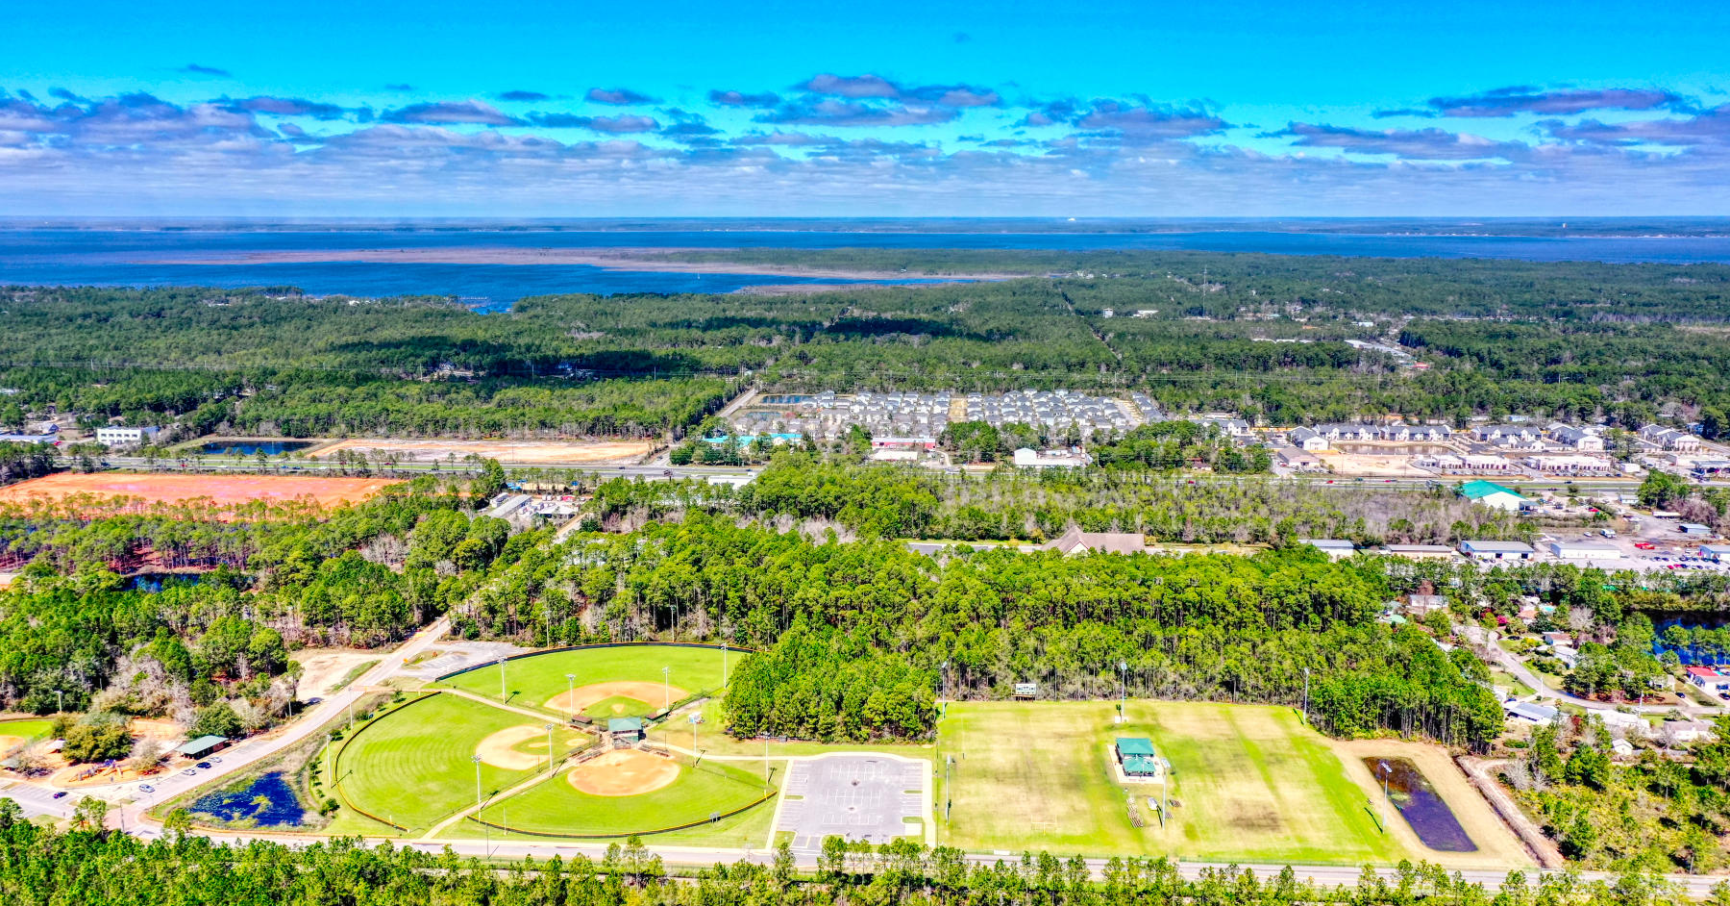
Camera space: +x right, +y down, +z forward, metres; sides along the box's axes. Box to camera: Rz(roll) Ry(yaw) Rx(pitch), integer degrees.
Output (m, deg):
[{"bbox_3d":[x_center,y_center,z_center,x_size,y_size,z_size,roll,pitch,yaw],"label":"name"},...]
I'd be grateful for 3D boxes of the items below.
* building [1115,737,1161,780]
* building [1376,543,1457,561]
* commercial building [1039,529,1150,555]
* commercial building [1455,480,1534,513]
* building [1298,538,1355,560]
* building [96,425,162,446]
[{"bbox_3d":[88.310,98.880,438.960,10.680,5.140,22.150,1,10,3],"label":"building"},{"bbox_3d":[287.470,50.970,702.120,30.950,5.740,16.810,1,10,3],"label":"building"},{"bbox_3d":[118.470,48.660,695.170,52.410,12.760,31.640,1,10,3],"label":"commercial building"},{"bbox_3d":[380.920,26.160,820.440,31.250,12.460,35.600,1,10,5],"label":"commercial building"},{"bbox_3d":[240.790,49.440,706.370,25.710,7.220,18.290,1,10,3],"label":"building"},{"bbox_3d":[-570.000,-13.420,1041.710,35.600,11.570,20.770,1,10,5],"label":"building"}]

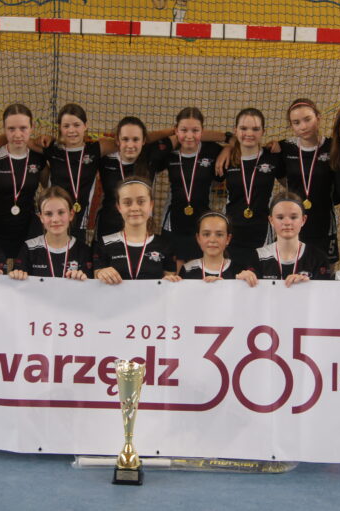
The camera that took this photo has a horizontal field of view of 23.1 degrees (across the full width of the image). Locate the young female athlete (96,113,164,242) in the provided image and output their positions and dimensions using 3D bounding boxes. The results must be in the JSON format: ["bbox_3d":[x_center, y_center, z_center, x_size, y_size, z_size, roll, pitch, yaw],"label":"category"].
[{"bbox_3d":[-0.220,0.008,4.600,0.540,1.530,0.340,2,6,0],"label":"young female athlete"}]

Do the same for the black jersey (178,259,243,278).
[{"bbox_3d":[0.191,0.269,3.929,0.380,0.520,0.250,2,6,0],"label":"black jersey"}]

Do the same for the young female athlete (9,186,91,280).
[{"bbox_3d":[-0.573,0.244,4.005,0.440,1.155,0.580,2,6,-4],"label":"young female athlete"}]

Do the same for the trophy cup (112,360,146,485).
[{"bbox_3d":[-0.160,0.664,3.351,0.120,0.490,0.120,2,6,0],"label":"trophy cup"}]

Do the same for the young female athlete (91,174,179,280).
[{"bbox_3d":[-0.172,0.229,3.999,0.460,1.220,0.580,2,6,0],"label":"young female athlete"}]

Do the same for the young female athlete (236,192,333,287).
[{"bbox_3d":[0.536,0.279,3.996,0.480,1.170,0.580,2,6,3],"label":"young female athlete"}]

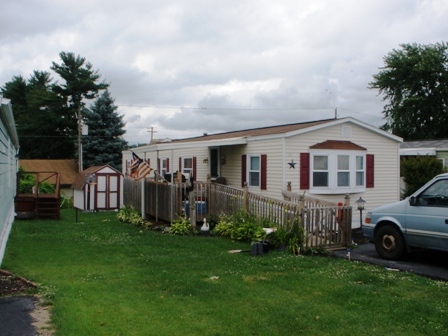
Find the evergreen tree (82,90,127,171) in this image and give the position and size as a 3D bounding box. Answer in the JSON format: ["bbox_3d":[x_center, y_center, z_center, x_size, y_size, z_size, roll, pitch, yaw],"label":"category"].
[{"bbox_3d":[-10.462,-2.051,40.984,4.300,9.540,4.300,0,1,-14],"label":"evergreen tree"}]

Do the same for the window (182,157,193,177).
[{"bbox_3d":[-1.478,0.033,18.632,0.100,0.950,1.000,0,1,-29],"label":"window"}]

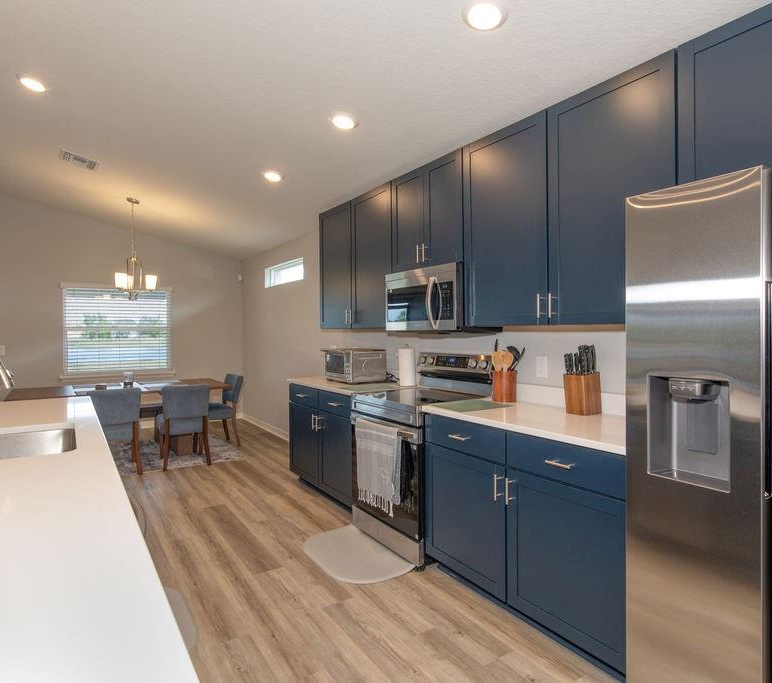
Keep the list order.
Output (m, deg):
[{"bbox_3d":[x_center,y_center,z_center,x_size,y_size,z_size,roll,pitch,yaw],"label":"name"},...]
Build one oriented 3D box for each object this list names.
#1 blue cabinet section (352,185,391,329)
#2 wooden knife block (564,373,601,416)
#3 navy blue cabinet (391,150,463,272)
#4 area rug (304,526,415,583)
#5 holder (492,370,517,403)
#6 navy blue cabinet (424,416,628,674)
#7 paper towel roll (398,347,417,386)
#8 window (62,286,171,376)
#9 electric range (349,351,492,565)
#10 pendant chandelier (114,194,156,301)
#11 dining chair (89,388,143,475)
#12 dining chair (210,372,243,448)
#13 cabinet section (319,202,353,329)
[{"bbox_3d":[0.015,-0.608,3.682,0.325,1.011,0.553,-1,2,-34],"label":"blue cabinet section"},{"bbox_3d":[1.004,0.264,2.471,0.135,0.208,0.125,-1,2,-34],"label":"wooden knife block"},{"bbox_3d":[0.383,-0.817,3.285,0.315,0.682,0.762,-1,2,-34],"label":"navy blue cabinet"},{"bbox_3d":[-0.212,1.274,2.907,0.460,0.013,0.750,-1,2,-34],"label":"area rug"},{"bbox_3d":[0.722,0.278,2.982,0.140,0.180,0.140,0,1,0],"label":"holder"},{"bbox_3d":[0.826,0.835,2.413,0.645,0.850,1.197,-1,2,-34],"label":"navy blue cabinet"},{"bbox_3d":[0.164,0.198,3.704,0.126,0.292,0.126,0,1,0],"label":"paper towel roll"},{"bbox_3d":[-3.669,-0.147,6.675,1.300,1.210,0.100,-1,2,-34],"label":"window"},{"bbox_3d":[0.236,0.702,3.211,0.710,1.190,0.757,-1,2,-34],"label":"electric range"},{"bbox_3d":[-2.849,-1.037,5.440,0.435,1.160,0.435,-1,2,-34],"label":"pendant chandelier"},{"bbox_3d":[-2.621,0.844,4.645,0.450,0.825,0.590,-1,2,-34],"label":"dining chair"},{"bbox_3d":[-2.023,0.814,5.694,0.600,0.830,0.460,-1,2,-34],"label":"dining chair"},{"bbox_3d":[-0.293,-0.616,4.147,0.325,1.011,0.563,-1,2,-34],"label":"cabinet section"}]

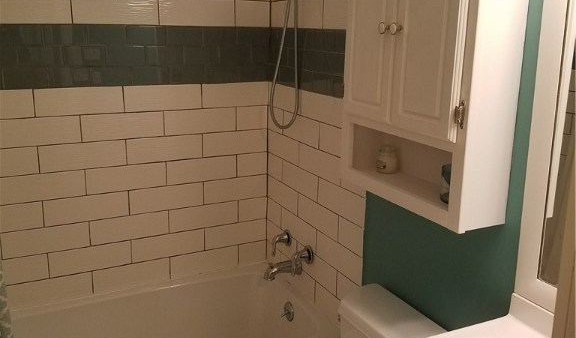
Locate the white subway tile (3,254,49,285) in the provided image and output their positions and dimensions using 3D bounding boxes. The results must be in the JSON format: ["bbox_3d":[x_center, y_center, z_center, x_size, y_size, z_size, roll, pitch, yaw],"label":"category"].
[{"bbox_3d":[-1.033,0.378,2.108,0.302,0.099,0.010,-7,16,-26],"label":"white subway tile"}]

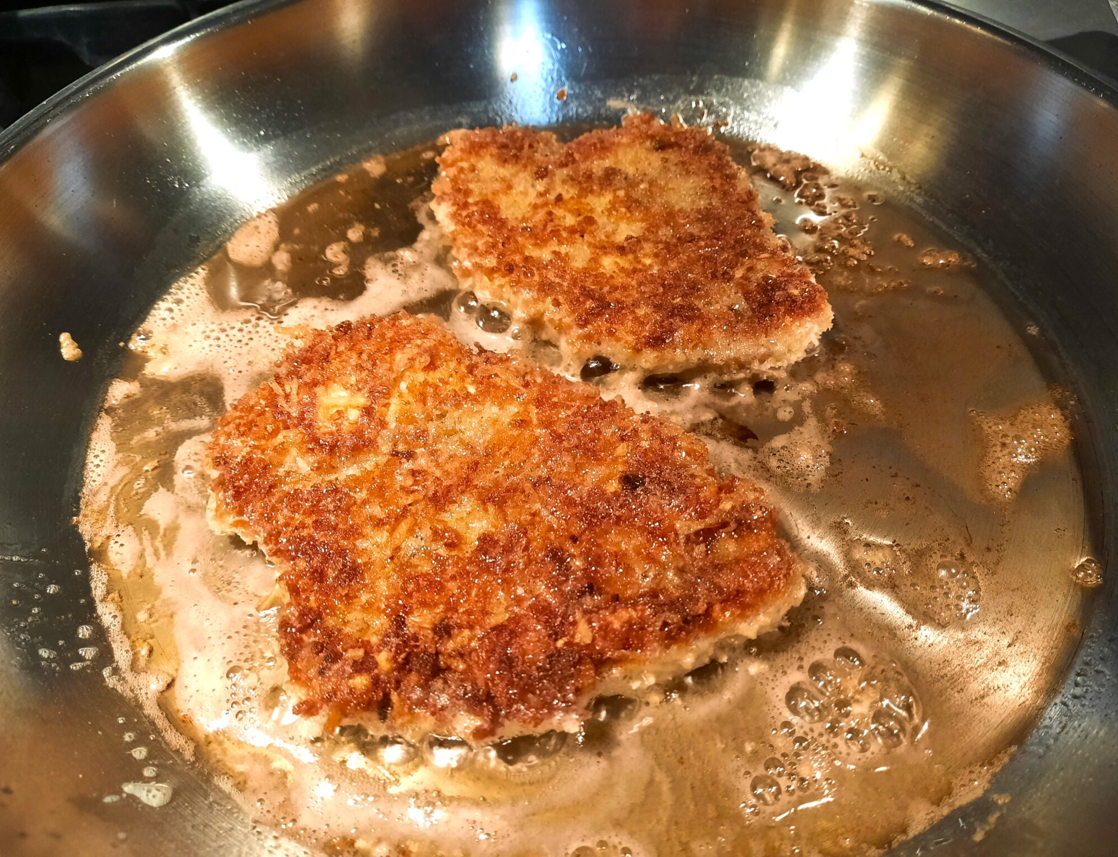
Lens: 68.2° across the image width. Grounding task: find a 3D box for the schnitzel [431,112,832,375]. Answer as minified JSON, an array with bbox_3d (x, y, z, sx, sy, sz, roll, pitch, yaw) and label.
[{"bbox_3d":[0.016,-0.058,0.253,0.096,0.014,0.125,-13,52,-9],"label":"schnitzel"}]

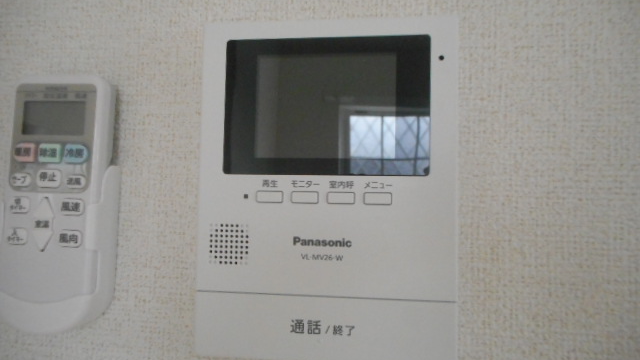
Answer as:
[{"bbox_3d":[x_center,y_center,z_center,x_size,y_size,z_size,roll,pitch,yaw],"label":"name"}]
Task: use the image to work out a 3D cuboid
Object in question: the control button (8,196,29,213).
[{"bbox_3d":[-0.161,0.013,0.248,0.013,0.009,0.003,2,-2,7],"label":"control button"}]

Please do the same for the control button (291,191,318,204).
[{"bbox_3d":[-0.007,0.009,0.235,0.014,0.006,0.003,1,-3,7],"label":"control button"}]

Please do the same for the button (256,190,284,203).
[{"bbox_3d":[-0.025,0.009,0.235,0.014,0.006,0.002,1,-2,7],"label":"button"}]

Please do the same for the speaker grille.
[{"bbox_3d":[-0.046,0.033,0.236,0.021,0.021,0.002,1,-2,7],"label":"speaker grille"}]

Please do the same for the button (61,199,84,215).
[{"bbox_3d":[-0.134,0.015,0.249,0.014,0.010,0.003,1,-3,7],"label":"button"}]

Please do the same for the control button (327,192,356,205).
[{"bbox_3d":[0.011,0.009,0.233,0.014,0.006,0.003,1,-3,7],"label":"control button"}]

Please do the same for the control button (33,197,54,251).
[{"bbox_3d":[-0.150,0.024,0.251,0.013,0.030,0.003,1,-3,7],"label":"control button"}]

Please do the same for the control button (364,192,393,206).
[{"bbox_3d":[0.029,0.009,0.231,0.014,0.006,0.003,1,-3,7],"label":"control button"}]

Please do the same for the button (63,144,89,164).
[{"bbox_3d":[-0.129,-0.014,0.245,0.014,0.010,0.003,2,-2,7],"label":"button"}]

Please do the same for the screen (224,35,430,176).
[{"bbox_3d":[0.003,-0.038,0.238,0.105,0.071,0.006,1,-3,7],"label":"screen"}]

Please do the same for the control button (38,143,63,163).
[{"bbox_3d":[-0.144,-0.014,0.247,0.013,0.011,0.003,2,-2,7],"label":"control button"}]

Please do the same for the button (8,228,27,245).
[{"bbox_3d":[-0.165,0.031,0.253,0.012,0.010,0.003,1,-3,7],"label":"button"}]

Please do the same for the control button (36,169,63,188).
[{"bbox_3d":[-0.144,-0.001,0.247,0.015,0.010,0.003,2,-2,7],"label":"control button"}]

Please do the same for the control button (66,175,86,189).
[{"bbox_3d":[-0.129,0.001,0.245,0.012,0.007,0.003,2,-2,7],"label":"control button"}]

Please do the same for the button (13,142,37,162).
[{"bbox_3d":[-0.159,-0.015,0.249,0.013,0.011,0.003,2,-2,7],"label":"button"}]

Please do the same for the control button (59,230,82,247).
[{"bbox_3d":[-0.134,0.032,0.249,0.014,0.010,0.003,1,-3,7],"label":"control button"}]

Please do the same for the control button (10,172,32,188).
[{"bbox_3d":[-0.161,0.000,0.249,0.013,0.007,0.003,2,-2,7],"label":"control button"}]

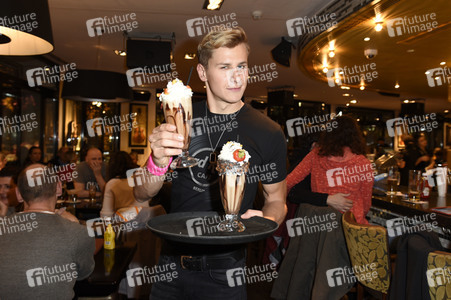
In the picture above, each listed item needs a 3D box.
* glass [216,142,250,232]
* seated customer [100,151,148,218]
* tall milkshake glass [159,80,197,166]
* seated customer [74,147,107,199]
[{"bbox_3d":[0.021,0.098,0.975,0.094,0.243,0.094,1,1,0],"label":"glass"},{"bbox_3d":[-0.930,0.640,3.250,0.480,1.240,0.750,0,1,-20],"label":"seated customer"},{"bbox_3d":[-0.119,-0.077,0.940,0.093,0.238,0.093,-6,9,0],"label":"tall milkshake glass"},{"bbox_3d":[-1.380,0.620,3.670,0.520,1.270,0.780,0,1,-29],"label":"seated customer"}]

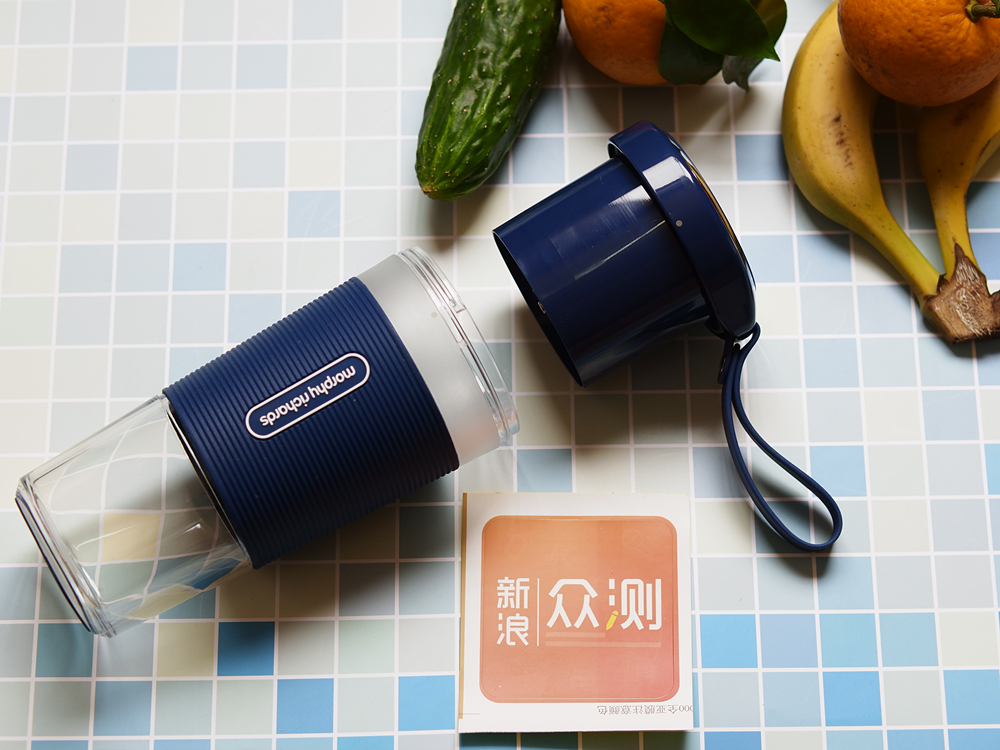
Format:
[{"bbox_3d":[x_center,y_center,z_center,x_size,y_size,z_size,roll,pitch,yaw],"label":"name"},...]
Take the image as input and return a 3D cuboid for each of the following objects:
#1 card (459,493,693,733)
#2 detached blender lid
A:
[{"bbox_3d":[0.029,0.089,0.934,0.086,0.003,0.094,0,68,0],"label":"card"},{"bbox_3d":[0.048,-0.043,0.945,0.075,0.087,0.087,-29,71,-1],"label":"detached blender lid"}]

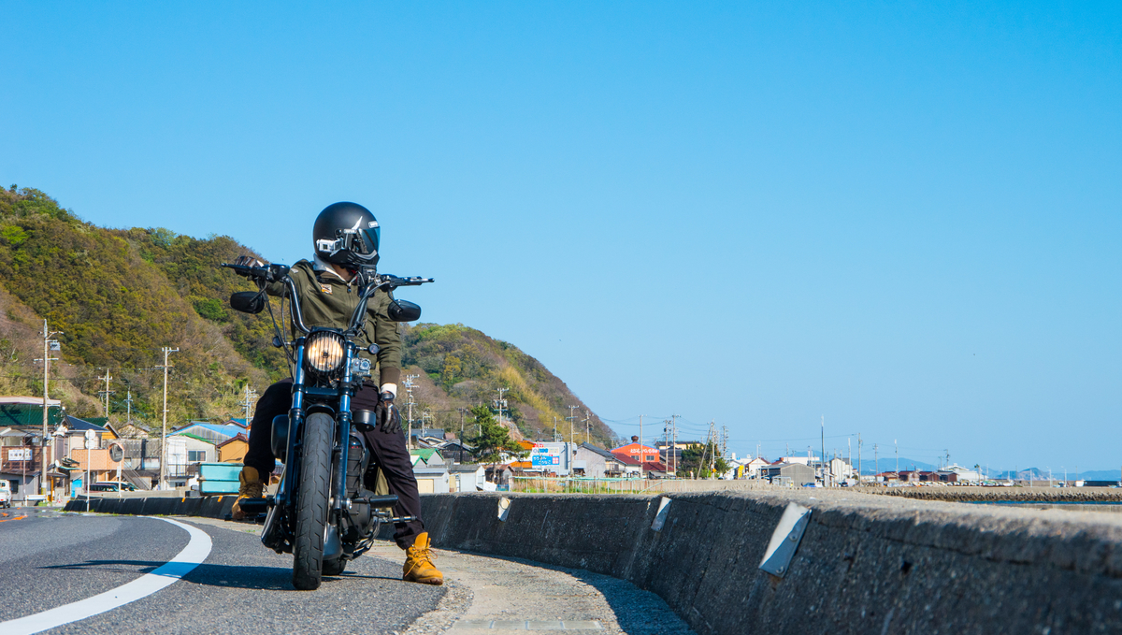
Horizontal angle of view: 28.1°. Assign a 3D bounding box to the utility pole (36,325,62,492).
[{"bbox_3d":[-36.506,6.630,159.533,1.900,12.890,0.600,0,-4,0],"label":"utility pole"}]

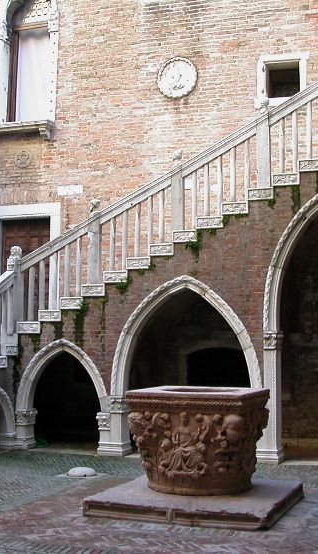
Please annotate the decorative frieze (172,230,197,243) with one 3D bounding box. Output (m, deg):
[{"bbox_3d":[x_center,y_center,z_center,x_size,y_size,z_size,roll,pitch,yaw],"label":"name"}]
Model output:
[{"bbox_3d":[0.361,-0.530,10.542,0.322,0.152,0.080,-1,-5,17],"label":"decorative frieze"}]

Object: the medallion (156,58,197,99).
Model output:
[{"bbox_3d":[0.325,-3.674,14.477,0.777,0.793,0.110,-1,-7,15],"label":"medallion"}]

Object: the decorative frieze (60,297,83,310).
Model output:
[{"bbox_3d":[-1.409,0.413,12.482,0.374,0.194,0.110,-1,-7,15],"label":"decorative frieze"}]

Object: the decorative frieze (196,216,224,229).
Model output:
[{"bbox_3d":[0.678,-0.709,10.454,0.322,0.152,0.080,-1,-5,17],"label":"decorative frieze"}]

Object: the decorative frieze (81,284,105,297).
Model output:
[{"bbox_3d":[-0.905,0.186,10.896,0.322,0.152,0.080,-1,-5,17],"label":"decorative frieze"}]

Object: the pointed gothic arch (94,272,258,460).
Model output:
[{"bbox_3d":[0.321,1.233,10.903,2.372,2.526,0.403,-1,-5,18],"label":"pointed gothic arch"}]

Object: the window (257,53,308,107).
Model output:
[{"bbox_3d":[1.935,-3.051,12.290,0.760,0.780,0.180,-1,-5,17],"label":"window"}]

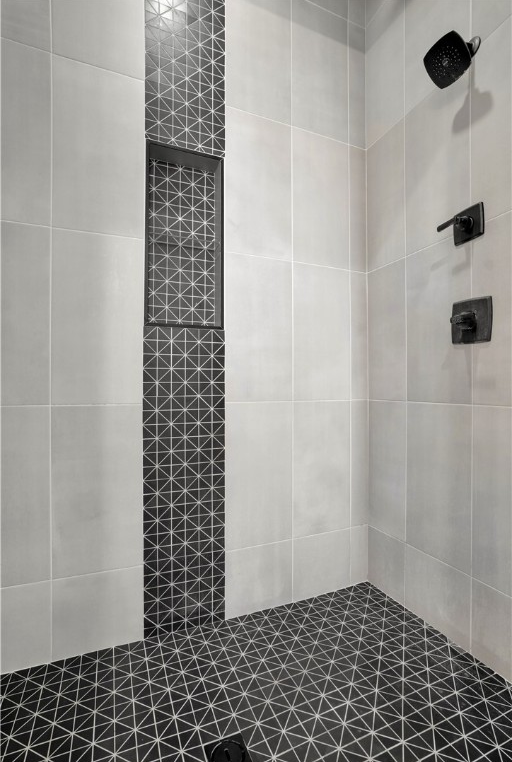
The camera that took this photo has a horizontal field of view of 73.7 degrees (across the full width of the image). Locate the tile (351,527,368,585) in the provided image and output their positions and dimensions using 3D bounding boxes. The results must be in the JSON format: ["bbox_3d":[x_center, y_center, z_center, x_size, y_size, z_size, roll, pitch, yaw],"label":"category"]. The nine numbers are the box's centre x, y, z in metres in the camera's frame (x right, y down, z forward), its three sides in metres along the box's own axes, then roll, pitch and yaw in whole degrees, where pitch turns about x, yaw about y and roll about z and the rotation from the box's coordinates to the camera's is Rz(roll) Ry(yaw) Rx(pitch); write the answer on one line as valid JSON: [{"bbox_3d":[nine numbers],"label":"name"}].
[{"bbox_3d":[0.501,0.846,1.661,0.104,0.271,0.012,0,0,-22],"label":"tile"}]

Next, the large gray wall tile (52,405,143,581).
[{"bbox_3d":[-0.567,0.387,1.235,0.303,0.610,0.012,0,0,-22],"label":"large gray wall tile"}]

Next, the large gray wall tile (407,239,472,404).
[{"bbox_3d":[0.696,-0.219,1.322,0.010,0.605,0.300,0,0,-23],"label":"large gray wall tile"}]

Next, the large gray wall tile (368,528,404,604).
[{"bbox_3d":[0.604,0.845,1.579,0.012,0.271,0.232,0,0,-22],"label":"large gray wall tile"}]

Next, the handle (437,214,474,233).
[{"bbox_3d":[0.702,-0.550,1.215,0.058,0.043,0.095,0,0,-22],"label":"handle"}]

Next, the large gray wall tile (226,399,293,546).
[{"bbox_3d":[0.017,0.390,1.458,0.301,0.605,0.010,0,0,-21],"label":"large gray wall tile"}]

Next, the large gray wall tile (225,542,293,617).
[{"bbox_3d":[0.018,0.833,1.456,0.301,0.275,0.010,0,0,-21],"label":"large gray wall tile"}]

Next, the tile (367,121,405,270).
[{"bbox_3d":[0.593,-0.826,1.562,0.010,0.605,0.223,0,0,-23],"label":"tile"}]

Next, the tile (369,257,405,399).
[{"bbox_3d":[0.606,-0.220,1.580,0.012,0.610,0.236,0,0,-22],"label":"tile"}]

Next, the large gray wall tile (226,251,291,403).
[{"bbox_3d":[0.018,-0.220,1.475,0.303,0.610,0.012,0,0,-22],"label":"large gray wall tile"}]

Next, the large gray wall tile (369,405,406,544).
[{"bbox_3d":[0.594,0.390,1.556,0.010,0.605,0.223,0,0,-23],"label":"large gray wall tile"}]

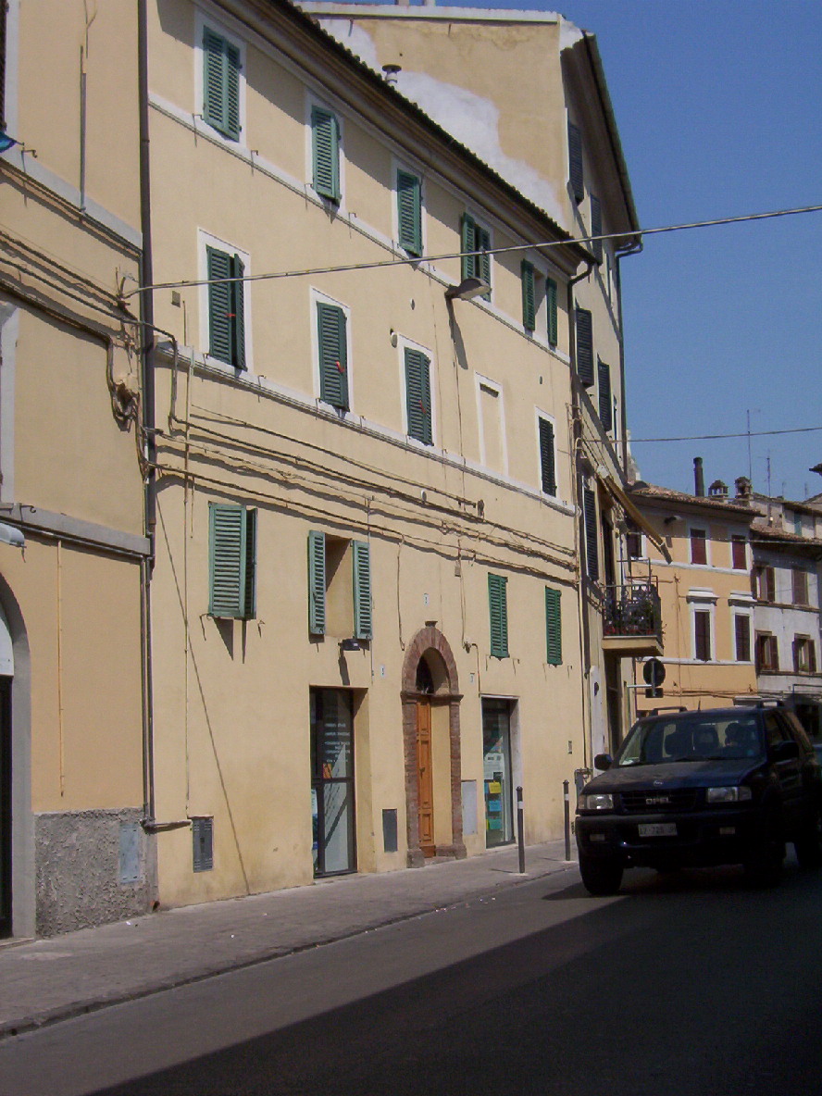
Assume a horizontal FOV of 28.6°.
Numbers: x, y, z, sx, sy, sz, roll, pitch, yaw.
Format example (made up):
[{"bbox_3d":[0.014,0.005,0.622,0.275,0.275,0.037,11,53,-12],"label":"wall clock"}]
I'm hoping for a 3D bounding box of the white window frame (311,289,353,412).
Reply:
[{"bbox_3d":[-0.973,-2.419,19.863,0.100,1.360,1.132,-5,-8,24],"label":"white window frame"}]

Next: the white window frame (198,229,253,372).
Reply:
[{"bbox_3d":[-2.016,-2.646,17.540,0.100,1.393,1.130,-5,-8,24],"label":"white window frame"}]

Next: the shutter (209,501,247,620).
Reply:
[{"bbox_3d":[-1.920,0.113,16.959,0.480,1.176,0.050,5,-10,-44],"label":"shutter"}]

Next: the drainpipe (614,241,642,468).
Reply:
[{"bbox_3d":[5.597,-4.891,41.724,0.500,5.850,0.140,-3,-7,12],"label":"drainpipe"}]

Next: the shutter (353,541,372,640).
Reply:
[{"bbox_3d":[-0.573,0.502,19.228,0.045,1.160,0.340,-6,-9,29],"label":"shutter"}]

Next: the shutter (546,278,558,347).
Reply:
[{"bbox_3d":[2.333,-3.869,26.518,0.045,1.030,0.350,-5,-9,24],"label":"shutter"}]

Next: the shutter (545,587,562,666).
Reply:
[{"bbox_3d":[2.234,1.216,25.251,0.055,1.170,0.670,-5,-9,24],"label":"shutter"}]

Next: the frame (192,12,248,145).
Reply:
[{"bbox_3d":[-2.096,-5.124,17.848,0.100,1.306,1.106,-5,-8,24],"label":"frame"}]

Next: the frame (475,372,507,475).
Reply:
[{"bbox_3d":[1.169,-1.804,23.570,0.070,1.350,0.990,-6,-9,24],"label":"frame"}]

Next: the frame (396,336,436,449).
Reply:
[{"bbox_3d":[0.088,-2.152,22.218,0.100,1.354,1.214,-5,-8,24],"label":"frame"}]

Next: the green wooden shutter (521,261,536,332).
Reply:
[{"bbox_3d":[1.851,-3.965,25.426,0.045,1.030,0.360,-5,-9,24],"label":"green wooden shutter"}]

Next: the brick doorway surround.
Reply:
[{"bbox_3d":[0.168,2.637,21.699,0.300,3.151,1.932,-5,-8,24],"label":"brick doorway surround"}]

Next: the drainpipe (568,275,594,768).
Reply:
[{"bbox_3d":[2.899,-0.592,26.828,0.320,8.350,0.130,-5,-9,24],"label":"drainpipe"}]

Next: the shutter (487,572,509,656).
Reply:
[{"bbox_3d":[1.257,0.961,23.128,0.055,1.170,0.680,-6,-9,24],"label":"shutter"}]

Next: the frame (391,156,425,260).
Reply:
[{"bbox_3d":[-0.025,-4.522,21.524,0.070,1.120,0.950,-6,-9,25],"label":"frame"}]

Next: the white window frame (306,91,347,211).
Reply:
[{"bbox_3d":[-1.063,-4.919,20.155,0.100,1.246,1.098,-5,-8,24],"label":"white window frame"}]

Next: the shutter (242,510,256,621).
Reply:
[{"bbox_3d":[-1.667,0.159,16.855,0.045,1.160,0.345,0,-8,-16],"label":"shutter"}]

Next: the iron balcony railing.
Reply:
[{"bbox_3d":[4.531,1.296,33.002,1.030,1.080,1.700,-3,-7,12],"label":"iron balcony railing"}]

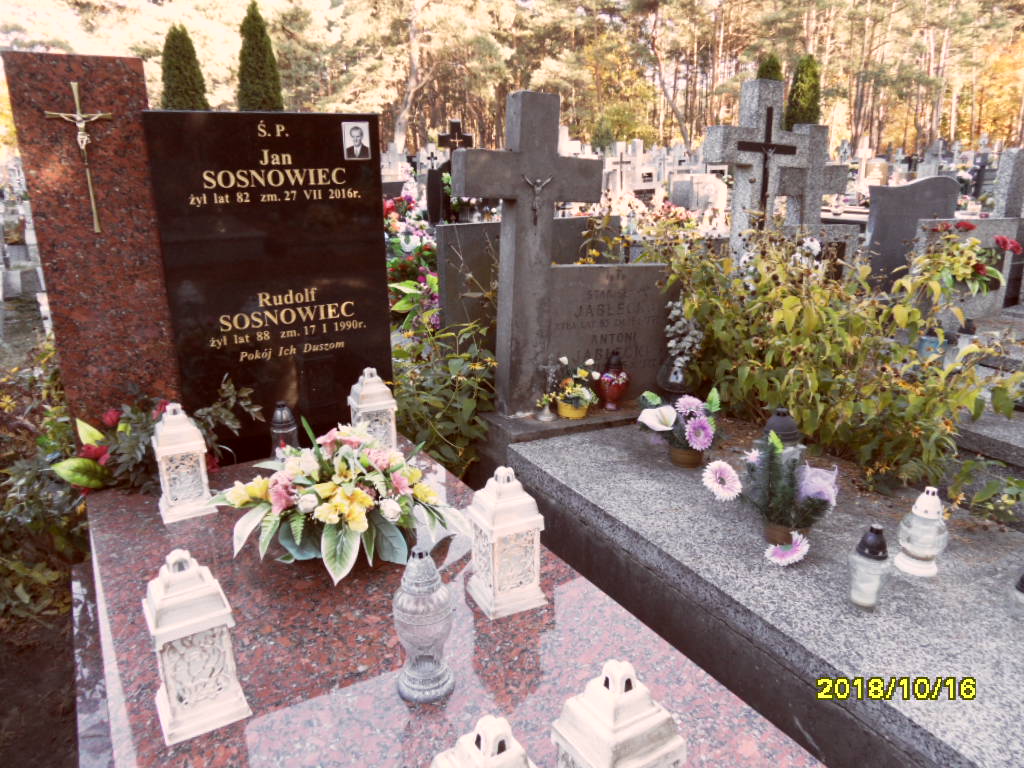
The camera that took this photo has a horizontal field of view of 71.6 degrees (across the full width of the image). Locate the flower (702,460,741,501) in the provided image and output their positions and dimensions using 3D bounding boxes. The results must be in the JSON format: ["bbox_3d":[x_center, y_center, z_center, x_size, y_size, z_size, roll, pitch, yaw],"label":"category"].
[{"bbox_3d":[0.528,0.243,1.789,0.095,0.099,0.034,6,-6,17],"label":"flower"}]

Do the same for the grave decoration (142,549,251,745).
[{"bbox_3d":[-0.575,0.446,1.279,0.142,0.326,0.142,-11,20,-30],"label":"grave decoration"}]

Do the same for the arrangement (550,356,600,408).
[{"bbox_3d":[0.237,0.008,2.670,0.190,0.225,0.165,-11,20,-30],"label":"arrangement"}]

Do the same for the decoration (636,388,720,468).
[{"bbox_3d":[0.516,0.136,2.165,0.232,0.231,0.172,1,18,2],"label":"decoration"}]

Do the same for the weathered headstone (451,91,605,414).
[{"bbox_3d":[0.052,-0.458,2.658,0.580,1.150,0.110,-7,19,-30],"label":"weathered headstone"}]

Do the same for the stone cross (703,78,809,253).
[{"bbox_3d":[1.110,-0.778,3.312,0.570,1.170,0.110,-11,20,-30],"label":"stone cross"}]

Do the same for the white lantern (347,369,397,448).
[{"bbox_3d":[-0.416,0.090,2.134,0.126,0.293,0.126,-9,20,-26],"label":"white lantern"}]

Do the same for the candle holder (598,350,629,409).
[{"bbox_3d":[0.365,-0.014,2.566,0.099,0.205,0.099,0,18,0],"label":"candle holder"}]

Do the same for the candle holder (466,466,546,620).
[{"bbox_3d":[-0.013,0.302,1.440,0.126,0.293,0.126,-9,20,-26],"label":"candle holder"}]

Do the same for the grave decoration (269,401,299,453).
[{"bbox_3d":[-0.693,0.144,2.143,0.083,0.188,0.083,-11,21,-30],"label":"grave decoration"}]

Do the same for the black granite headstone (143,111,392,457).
[{"bbox_3d":[-0.757,-0.303,2.357,0.700,1.110,0.080,-11,20,-30],"label":"black granite headstone"}]

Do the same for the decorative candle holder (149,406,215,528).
[{"bbox_3d":[-0.953,0.208,2.041,0.142,0.326,0.142,-11,20,-30],"label":"decorative candle holder"}]

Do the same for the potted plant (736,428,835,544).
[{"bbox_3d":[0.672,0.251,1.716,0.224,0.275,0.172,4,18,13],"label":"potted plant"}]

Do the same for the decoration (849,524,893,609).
[{"bbox_3d":[0.815,0.410,1.613,0.097,0.190,0.097,-11,20,-30],"label":"decoration"}]

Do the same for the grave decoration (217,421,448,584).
[{"bbox_3d":[-0.454,0.280,1.783,0.560,0.340,0.420,-5,18,-15],"label":"grave decoration"}]

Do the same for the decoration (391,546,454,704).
[{"bbox_3d":[-0.151,0.394,1.192,0.102,0.266,0.102,0,18,0],"label":"decoration"}]

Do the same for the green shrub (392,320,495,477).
[{"bbox_3d":[-0.217,0.068,2.253,0.310,0.516,0.284,-4,18,-14],"label":"green shrub"}]

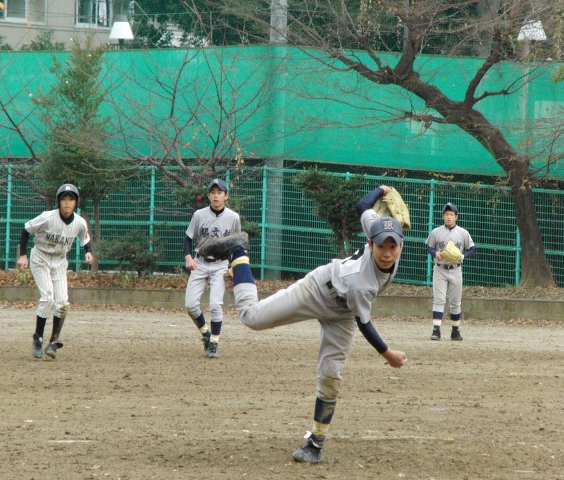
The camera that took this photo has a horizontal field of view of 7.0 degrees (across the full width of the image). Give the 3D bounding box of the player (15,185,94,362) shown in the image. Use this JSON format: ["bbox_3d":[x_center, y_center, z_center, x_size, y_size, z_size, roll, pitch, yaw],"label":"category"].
[{"bbox_3d":[-2.088,0.289,42.600,0.700,1.600,0.520,2,0,-7],"label":"player"}]

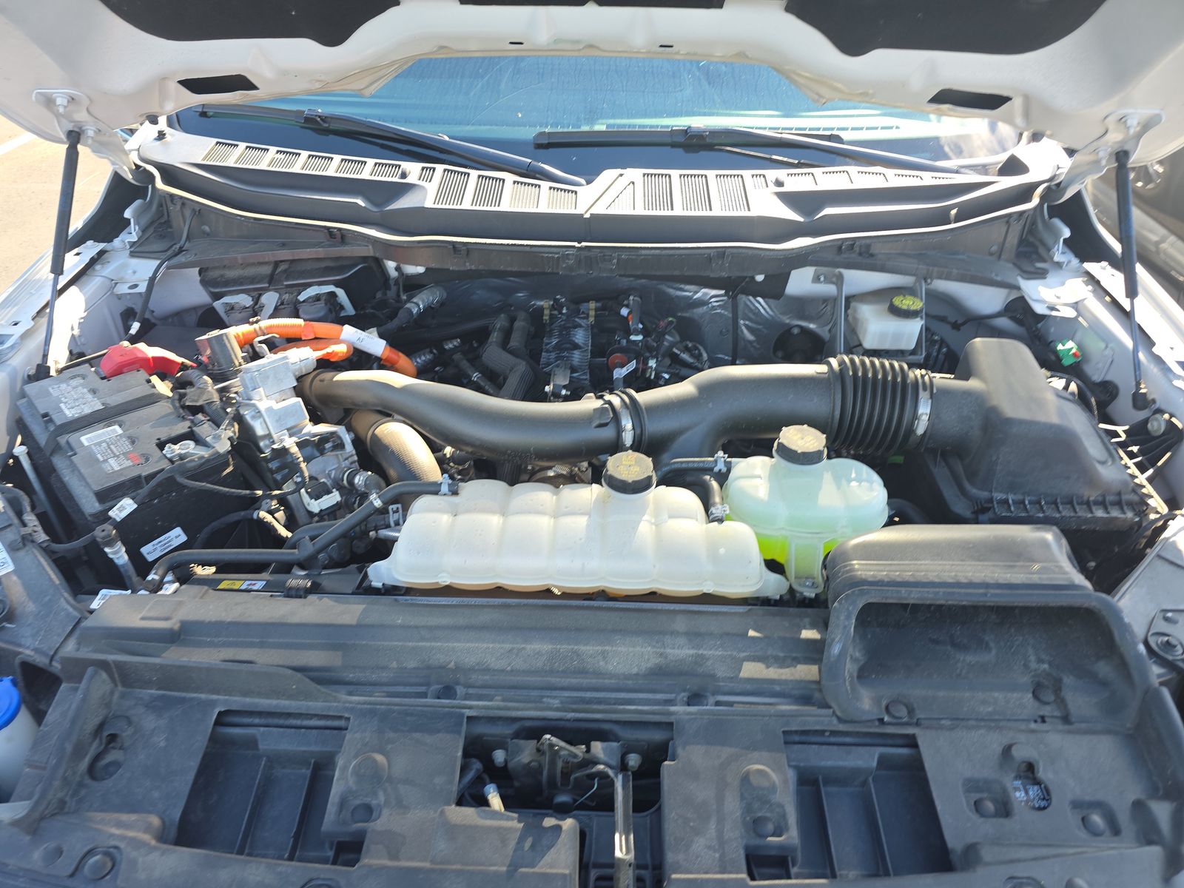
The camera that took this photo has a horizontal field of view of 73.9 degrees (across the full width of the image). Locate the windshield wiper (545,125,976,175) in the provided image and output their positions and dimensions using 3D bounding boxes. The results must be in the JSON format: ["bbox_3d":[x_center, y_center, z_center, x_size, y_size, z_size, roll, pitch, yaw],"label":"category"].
[{"bbox_3d":[0.295,-0.536,1.431,0.780,0.075,0.070,4,33,-2],"label":"windshield wiper"}]

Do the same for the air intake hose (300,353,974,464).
[{"bbox_3d":[0.056,-0.048,1.077,0.920,0.160,0.200,2,33,1],"label":"air intake hose"}]

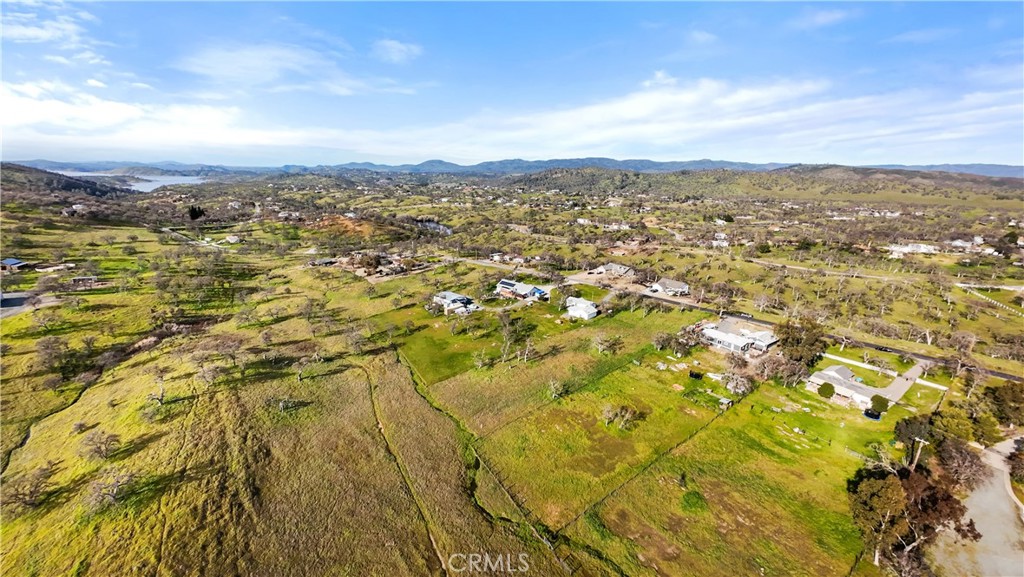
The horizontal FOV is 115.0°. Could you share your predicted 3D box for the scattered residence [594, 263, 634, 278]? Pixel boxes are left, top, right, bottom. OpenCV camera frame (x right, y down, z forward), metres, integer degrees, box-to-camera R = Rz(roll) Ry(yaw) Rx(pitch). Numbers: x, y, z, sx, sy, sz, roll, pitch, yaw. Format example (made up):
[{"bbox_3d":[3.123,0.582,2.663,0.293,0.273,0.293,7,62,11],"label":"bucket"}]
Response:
[{"bbox_3d":[81.390,-14.250,257.280,23.000,5.000,14.000,15,25,35],"label":"scattered residence"}]

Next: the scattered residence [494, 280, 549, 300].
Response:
[{"bbox_3d":[4.640,0.650,216.790,28.000,5.000,14.000,15,25,34],"label":"scattered residence"}]

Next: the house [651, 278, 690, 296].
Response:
[{"bbox_3d":[106.890,-0.760,220.330,19.000,5.200,13.500,14,24,33],"label":"house"}]

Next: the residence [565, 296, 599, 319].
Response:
[{"bbox_3d":[41.380,11.810,186.770,12.500,4.800,15.500,17,26,38],"label":"residence"}]

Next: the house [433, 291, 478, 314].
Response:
[{"bbox_3d":[-35.260,7.810,197.650,19.500,4.800,14.000,17,26,38],"label":"house"}]

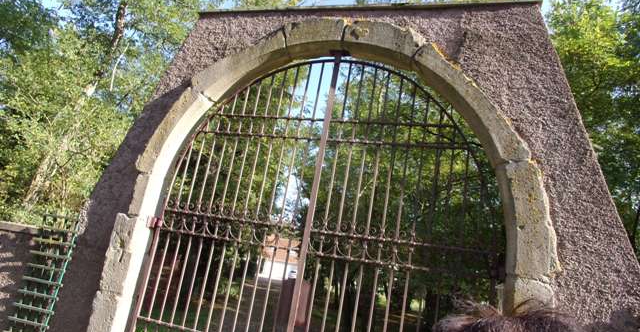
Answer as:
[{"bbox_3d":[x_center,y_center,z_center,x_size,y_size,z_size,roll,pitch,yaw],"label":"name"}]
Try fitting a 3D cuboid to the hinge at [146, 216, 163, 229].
[{"bbox_3d":[-1.736,0.593,4.849,0.125,0.100,0.065,5,-15,19],"label":"hinge"}]

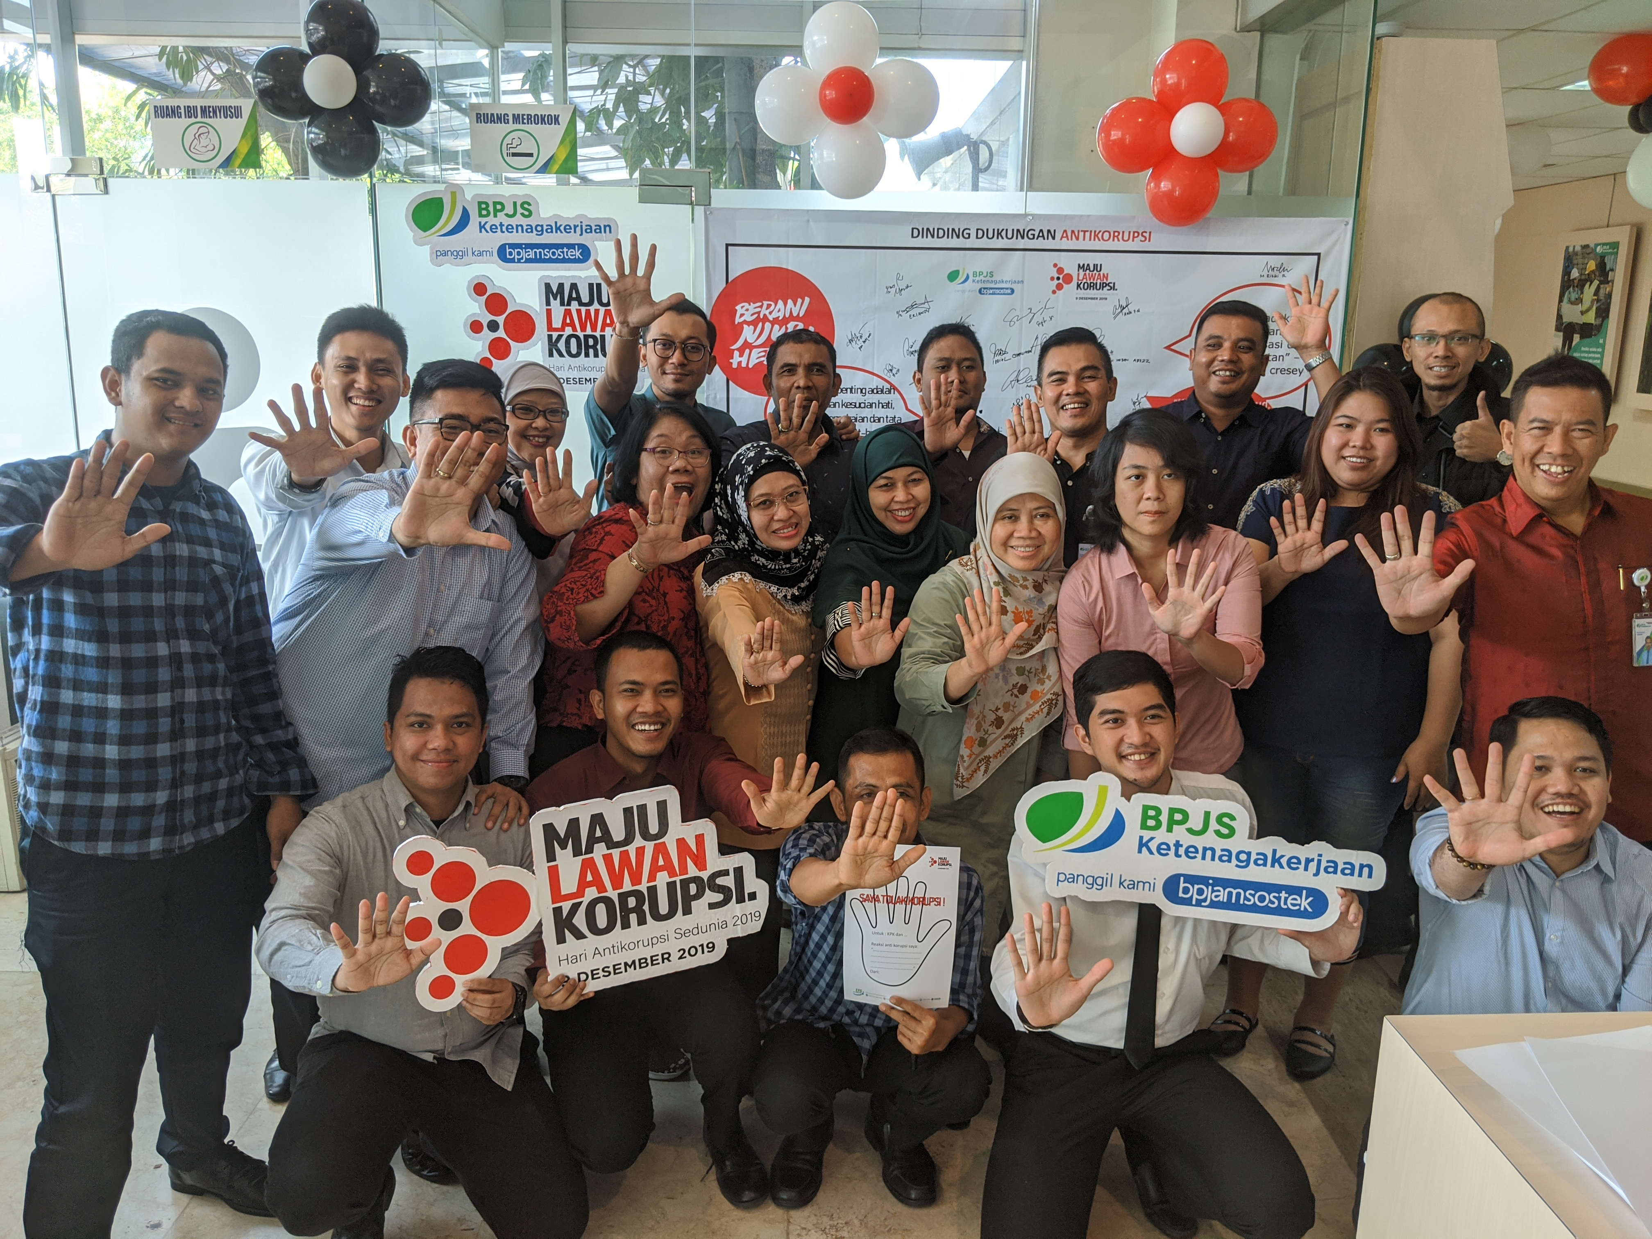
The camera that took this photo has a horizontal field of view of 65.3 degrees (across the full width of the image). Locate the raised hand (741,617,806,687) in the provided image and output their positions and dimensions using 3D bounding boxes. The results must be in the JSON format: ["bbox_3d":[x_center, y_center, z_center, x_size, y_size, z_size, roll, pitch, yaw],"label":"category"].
[{"bbox_3d":[-0.098,0.060,2.380,0.122,0.145,0.060,3,21,-1],"label":"raised hand"}]

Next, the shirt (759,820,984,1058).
[{"bbox_3d":[0.080,0.580,2.555,0.430,0.460,0.400,1,12,0],"label":"shirt"}]

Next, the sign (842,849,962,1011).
[{"bbox_3d":[0.141,0.580,2.450,0.210,0.296,0.012,3,-2,2],"label":"sign"}]

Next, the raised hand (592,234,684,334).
[{"bbox_3d":[-0.386,-0.690,2.650,0.185,0.200,0.070,-1,13,-8],"label":"raised hand"}]

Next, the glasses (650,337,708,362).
[{"bbox_3d":[-0.348,-0.637,3.038,0.140,0.047,0.140,1,13,-7],"label":"glasses"}]

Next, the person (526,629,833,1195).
[{"bbox_3d":[-0.280,0.576,2.494,0.560,1.110,0.720,-1,12,-8],"label":"person"}]

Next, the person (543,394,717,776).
[{"bbox_3d":[-0.391,0.337,2.628,0.470,1.520,0.480,-2,12,-15],"label":"person"}]

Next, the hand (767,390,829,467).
[{"bbox_3d":[-0.065,-0.437,2.950,0.145,0.175,0.060,-1,10,0],"label":"hand"}]

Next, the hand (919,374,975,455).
[{"bbox_3d":[0.268,-0.454,2.860,0.130,0.180,0.080,0,13,-3],"label":"hand"}]

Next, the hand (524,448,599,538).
[{"bbox_3d":[-0.496,-0.237,2.420,0.140,0.168,0.060,-5,9,-2],"label":"hand"}]

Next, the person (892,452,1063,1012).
[{"bbox_3d":[0.321,0.383,2.637,0.420,1.420,0.480,0,13,-2],"label":"person"}]

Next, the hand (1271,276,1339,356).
[{"bbox_3d":[1.135,-0.719,3.050,0.160,0.188,0.070,5,13,19],"label":"hand"}]

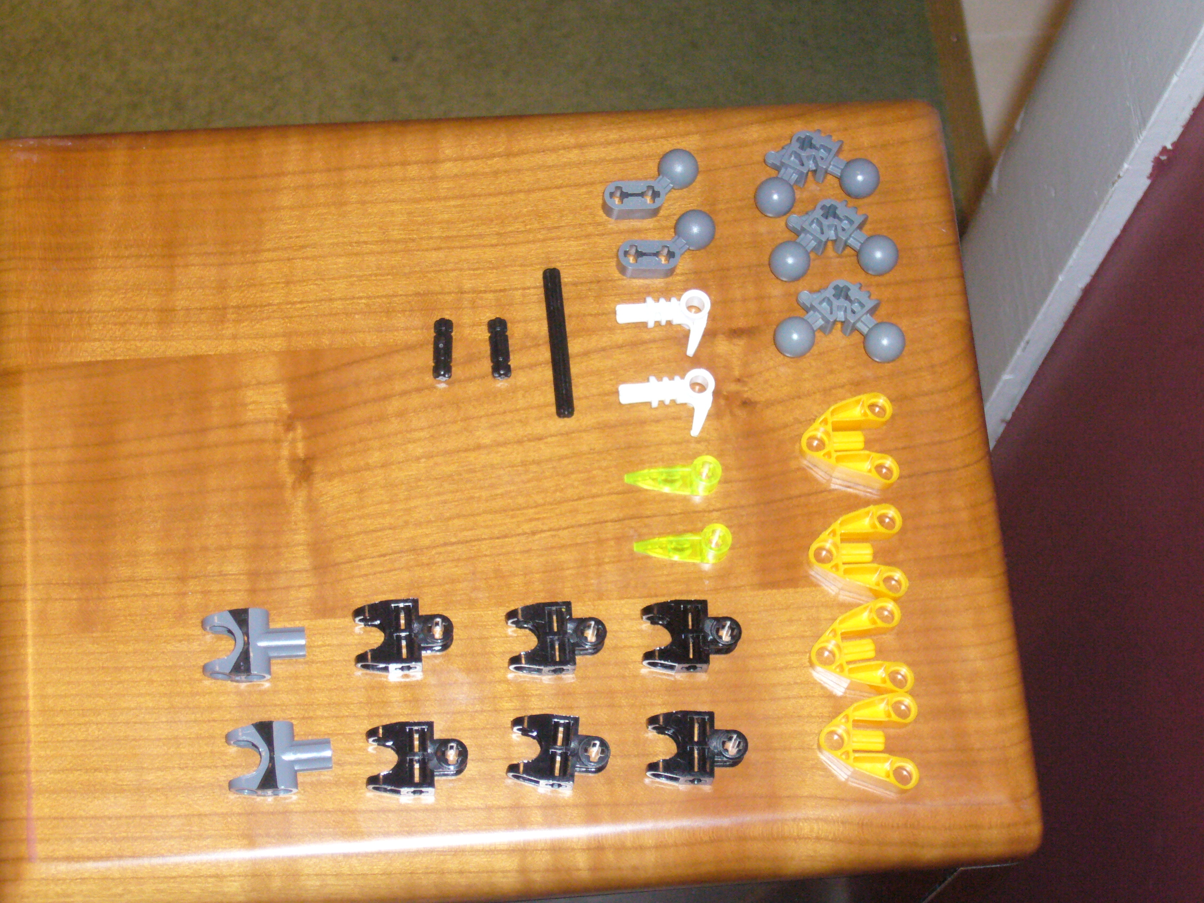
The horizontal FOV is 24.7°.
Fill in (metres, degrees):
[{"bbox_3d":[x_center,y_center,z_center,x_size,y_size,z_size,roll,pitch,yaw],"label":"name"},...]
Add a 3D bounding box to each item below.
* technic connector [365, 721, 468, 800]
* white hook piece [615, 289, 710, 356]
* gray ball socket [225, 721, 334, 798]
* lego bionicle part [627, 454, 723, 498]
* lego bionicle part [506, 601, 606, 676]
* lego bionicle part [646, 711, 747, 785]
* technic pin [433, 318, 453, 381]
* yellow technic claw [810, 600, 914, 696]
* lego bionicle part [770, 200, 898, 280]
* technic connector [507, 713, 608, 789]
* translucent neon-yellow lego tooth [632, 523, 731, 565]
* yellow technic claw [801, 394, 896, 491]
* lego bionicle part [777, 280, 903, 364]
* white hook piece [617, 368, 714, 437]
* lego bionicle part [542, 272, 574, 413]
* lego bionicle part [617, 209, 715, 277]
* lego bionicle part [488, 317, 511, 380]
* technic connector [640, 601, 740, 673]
[{"bbox_3d":[-0.043,0.072,0.645,0.024,0.008,0.016,-1,70,-3],"label":"technic connector"},{"bbox_3d":[0.015,-0.031,0.685,0.023,0.008,0.015,-4,70,-4],"label":"white hook piece"},{"bbox_3d":[-0.075,0.071,0.635,0.024,0.008,0.016,-5,66,-2],"label":"gray ball socket"},{"bbox_3d":[0.017,0.006,0.664,0.023,0.008,0.008,-2,66,-1],"label":"lego bionicle part"},{"bbox_3d":[-0.011,0.045,0.647,0.024,0.008,0.016,-4,66,-2],"label":"lego bionicle part"},{"bbox_3d":[0.022,0.070,0.648,0.024,0.008,0.016,1,70,-2],"label":"lego bionicle part"},{"bbox_3d":[-0.039,-0.025,0.682,0.005,0.005,0.016,1,70,-2],"label":"technic pin"},{"bbox_3d":[0.060,0.048,0.646,0.023,0.008,0.023,-8,66,-3],"label":"yellow technic claw"},{"bbox_3d":[0.058,-0.053,0.694,0.033,0.010,0.019,-4,70,-4],"label":"lego bionicle part"},{"bbox_3d":[-0.010,0.071,0.647,0.024,0.008,0.016,6,70,-1],"label":"technic connector"},{"bbox_3d":[0.019,0.023,0.657,0.023,0.008,0.008,-2,66,-1],"label":"translucent neon-yellow lego tooth"},{"bbox_3d":[0.060,-0.001,0.668,0.023,0.008,0.023,-3,66,-2],"label":"yellow technic claw"},{"bbox_3d":[0.059,-0.032,0.680,0.032,0.010,0.020,3,66,1],"label":"lego bionicle part"},{"bbox_3d":[0.016,-0.011,0.678,0.024,0.008,0.015,-4,70,-4],"label":"white hook piece"},{"bbox_3d":[-0.011,-0.027,0.684,0.005,0.005,0.039,-3,70,-4],"label":"lego bionicle part"},{"bbox_3d":[0.016,-0.052,0.689,0.025,0.010,0.017,1,66,0],"label":"lego bionicle part"},{"bbox_3d":[-0.025,-0.025,0.680,0.005,0.005,0.016,-4,66,-2],"label":"lego bionicle part"},{"bbox_3d":[0.021,0.044,0.658,0.024,0.008,0.016,0,70,-3],"label":"technic connector"}]

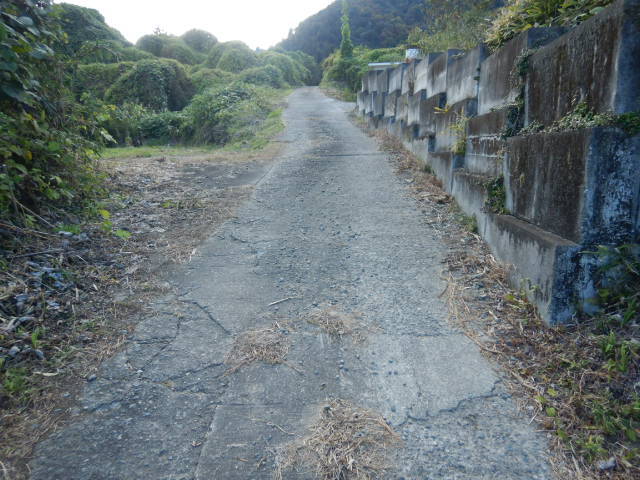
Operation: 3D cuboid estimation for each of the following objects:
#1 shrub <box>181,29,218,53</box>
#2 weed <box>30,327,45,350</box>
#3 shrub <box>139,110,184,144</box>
[{"bbox_3d":[-7.604,-12.495,28.000,2.400,1.700,2.200,0,11,0],"label":"shrub"},{"bbox_3d":[-1.745,0.608,2.740,0.088,0.125,0.085,0,11,0],"label":"weed"},{"bbox_3d":[-4.108,-2.916,11.500,1.220,0.870,1.000,0,11,0],"label":"shrub"}]

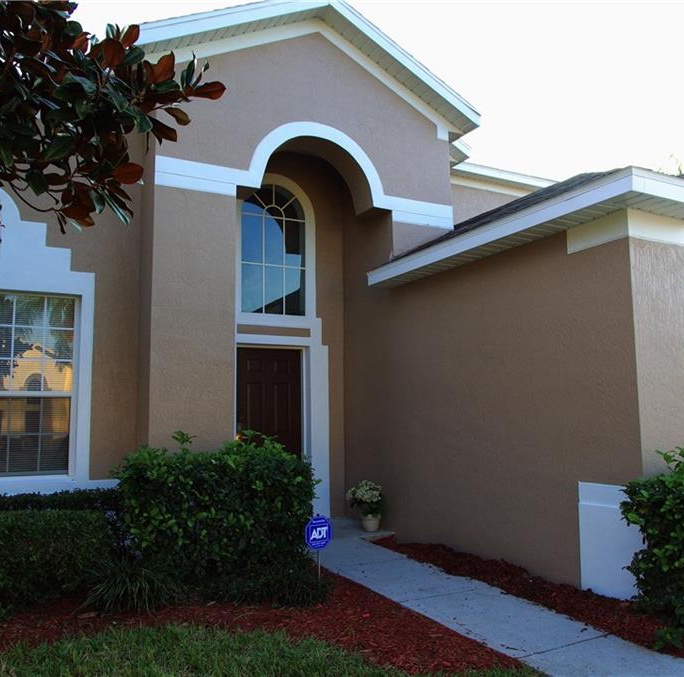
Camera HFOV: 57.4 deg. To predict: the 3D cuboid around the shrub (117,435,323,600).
[{"bbox_3d":[-1.091,1.413,5.304,1.562,1.179,0.978,3,-7,-27],"label":"shrub"}]

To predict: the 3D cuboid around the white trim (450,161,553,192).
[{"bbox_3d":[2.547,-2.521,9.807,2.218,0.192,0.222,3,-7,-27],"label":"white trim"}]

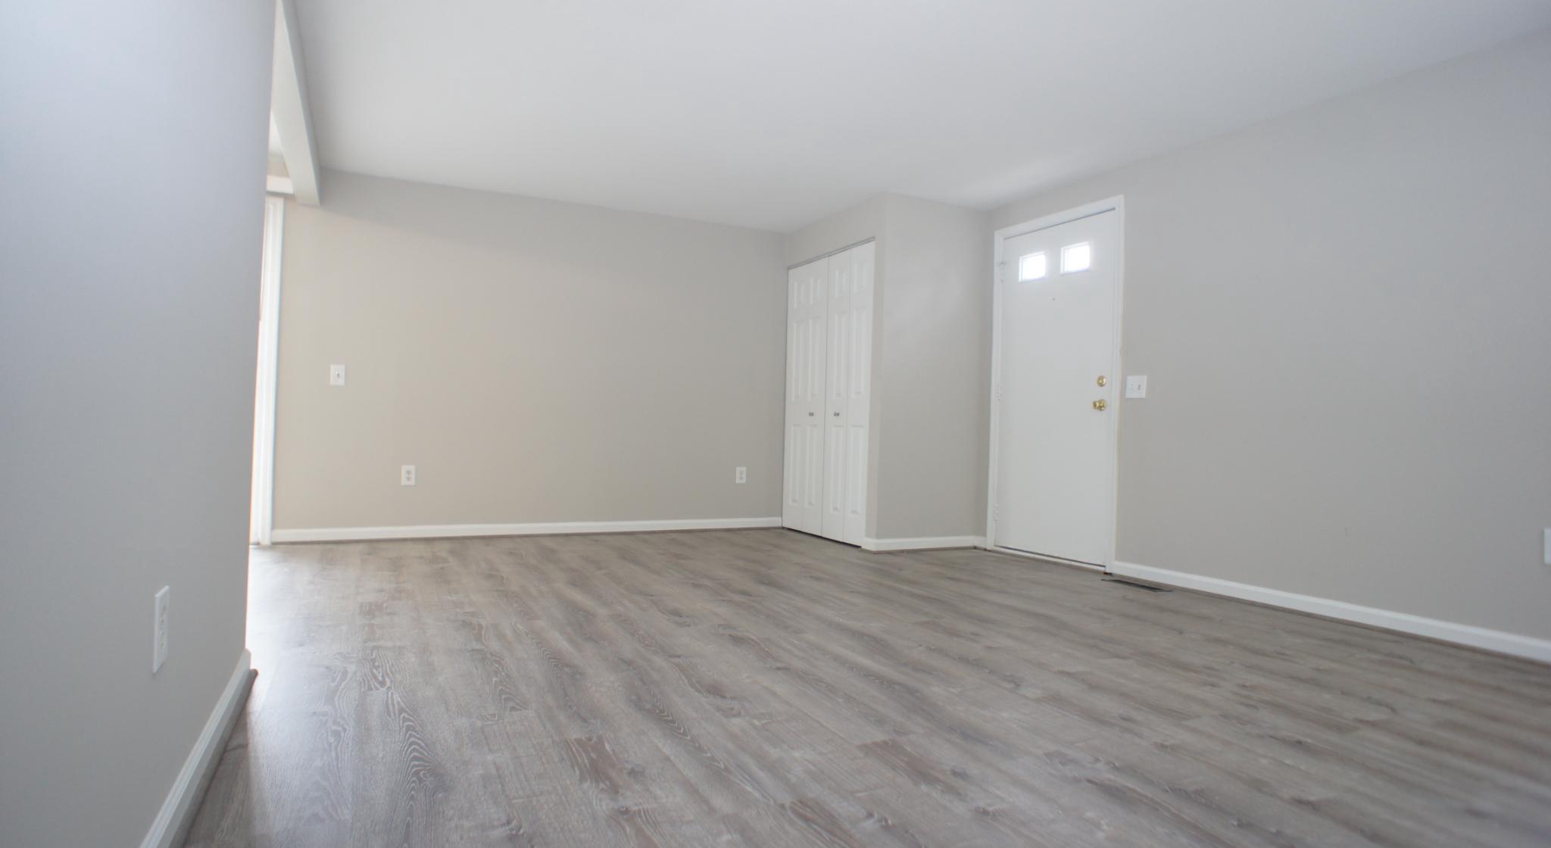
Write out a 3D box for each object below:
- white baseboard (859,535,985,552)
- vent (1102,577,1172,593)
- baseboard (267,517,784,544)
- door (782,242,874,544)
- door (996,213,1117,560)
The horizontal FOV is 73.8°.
[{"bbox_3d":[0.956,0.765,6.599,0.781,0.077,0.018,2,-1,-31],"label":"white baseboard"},{"bbox_3d":[1.825,0.814,5.223,0.100,0.012,0.380,2,-1,-22],"label":"vent"},{"bbox_3d":[-1.411,0.698,6.880,3.522,0.078,0.018,2,-1,-31],"label":"baseboard"},{"bbox_3d":[0.354,-0.196,7.190,0.040,1.940,1.360,2,-1,-22],"label":"door"},{"bbox_3d":[1.669,-0.200,6.202,0.050,1.980,1.030,2,-1,-22],"label":"door"}]

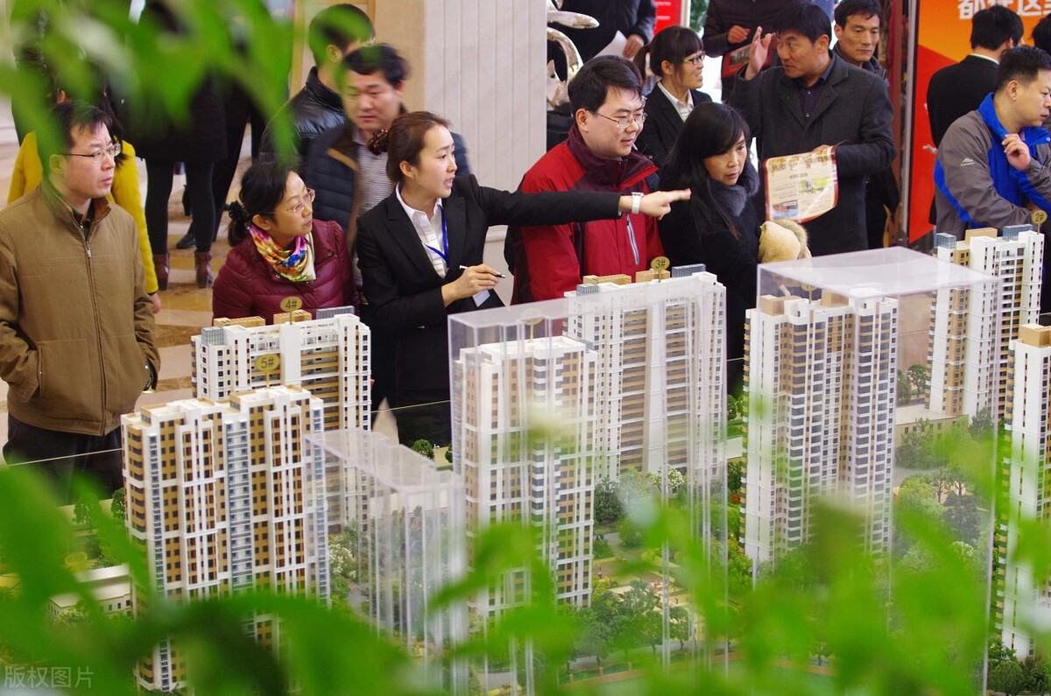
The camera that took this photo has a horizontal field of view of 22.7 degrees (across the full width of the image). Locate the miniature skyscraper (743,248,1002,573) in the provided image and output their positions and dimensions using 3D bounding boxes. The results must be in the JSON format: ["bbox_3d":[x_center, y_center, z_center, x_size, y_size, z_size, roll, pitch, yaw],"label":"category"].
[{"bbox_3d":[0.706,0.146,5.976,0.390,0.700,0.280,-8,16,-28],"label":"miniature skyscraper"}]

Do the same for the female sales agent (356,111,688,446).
[{"bbox_3d":[-0.079,0.161,7.230,0.800,1.630,0.620,-12,18,-39],"label":"female sales agent"}]

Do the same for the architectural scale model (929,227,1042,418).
[{"bbox_3d":[1.271,-0.068,7.225,0.290,0.495,0.180,-8,16,-28],"label":"architectural scale model"}]

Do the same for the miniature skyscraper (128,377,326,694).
[{"bbox_3d":[-0.597,0.382,5.310,0.390,0.580,0.230,-8,16,-28],"label":"miniature skyscraper"}]

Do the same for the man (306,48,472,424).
[{"bbox_3d":[-0.415,-0.059,7.912,0.540,1.720,0.360,1,14,5],"label":"man"}]

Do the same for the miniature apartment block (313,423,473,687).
[{"bbox_3d":[-0.271,0.479,4.966,0.140,0.560,0.410,-8,16,-28],"label":"miniature apartment block"}]

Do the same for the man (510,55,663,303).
[{"bbox_3d":[0.186,0.032,7.465,0.380,1.740,0.540,14,20,43],"label":"man"}]

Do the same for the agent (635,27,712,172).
[{"bbox_3d":[0.524,-0.348,9.349,0.460,1.610,0.310,-12,18,-39],"label":"agent"}]

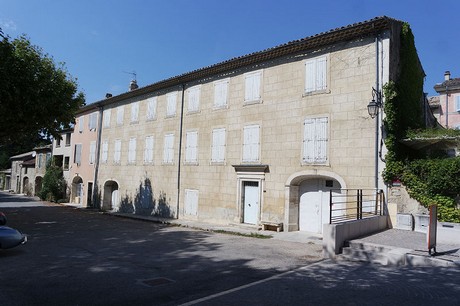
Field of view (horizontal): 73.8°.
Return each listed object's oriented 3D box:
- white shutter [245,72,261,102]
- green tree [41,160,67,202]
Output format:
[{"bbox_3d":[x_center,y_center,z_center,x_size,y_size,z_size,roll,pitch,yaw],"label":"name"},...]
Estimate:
[{"bbox_3d":[1.216,-3.474,16.270,1.037,1.375,0.120,-2,-5,42],"label":"white shutter"},{"bbox_3d":[-18.321,2.955,31.805,2.300,4.153,2.300,-2,-5,42],"label":"green tree"}]

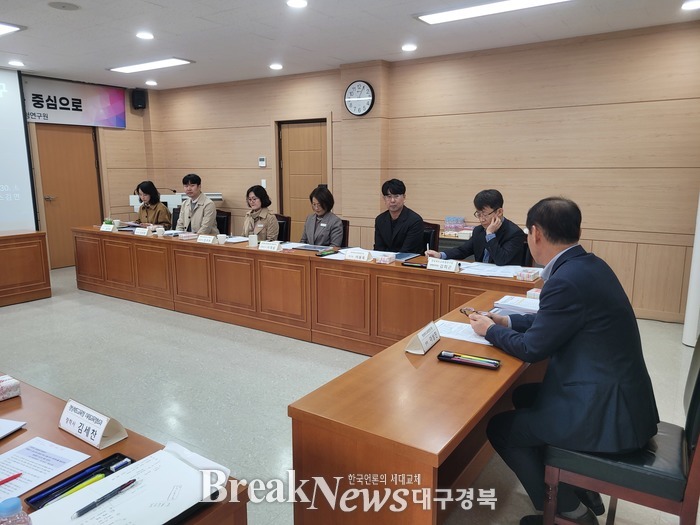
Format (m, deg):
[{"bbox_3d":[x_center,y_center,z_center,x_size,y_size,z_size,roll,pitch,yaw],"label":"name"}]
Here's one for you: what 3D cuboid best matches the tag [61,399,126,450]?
[{"bbox_3d":[-0.721,0.440,1.468,0.212,0.077,0.088,7,13,33],"label":"tag"}]

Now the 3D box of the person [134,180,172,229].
[{"bbox_3d":[-2.415,-0.339,6.399,0.520,1.260,0.750,6,12,33],"label":"person"}]

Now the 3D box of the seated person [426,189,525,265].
[{"bbox_3d":[1.040,0.077,4.181,0.640,1.280,0.740,7,13,33],"label":"seated person"}]

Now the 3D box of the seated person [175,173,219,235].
[{"bbox_3d":[-1.799,-0.311,6.068,0.560,1.380,0.740,4,12,24],"label":"seated person"}]

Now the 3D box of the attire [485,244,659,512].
[{"bbox_3d":[0.835,0.452,2.031,0.670,1.040,0.520,8,14,39],"label":"attire"}]

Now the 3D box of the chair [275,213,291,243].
[{"bbox_3d":[-0.978,-0.038,5.756,0.490,0.950,0.570,7,13,33],"label":"chair"}]

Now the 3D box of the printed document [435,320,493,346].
[{"bbox_3d":[0.489,0.298,2.288,0.305,0.006,0.215,6,12,33],"label":"printed document"}]

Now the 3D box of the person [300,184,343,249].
[{"bbox_3d":[-0.295,-0.078,5.087,0.500,1.265,0.720,7,13,33],"label":"person"}]

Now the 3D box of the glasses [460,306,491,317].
[{"bbox_3d":[0.551,0.222,2.305,0.145,0.045,0.110,6,12,33],"label":"glasses"}]

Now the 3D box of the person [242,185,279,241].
[{"bbox_3d":[-0.985,-0.161,5.541,0.500,1.270,0.720,7,13,33],"label":"person"}]

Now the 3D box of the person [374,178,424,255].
[{"bbox_3d":[0.381,-0.052,4.575,0.540,1.320,0.750,6,12,33],"label":"person"}]

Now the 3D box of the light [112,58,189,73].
[{"bbox_3d":[-2.430,-2.385,6.372,1.263,0.060,0.291,7,13,33],"label":"light"}]

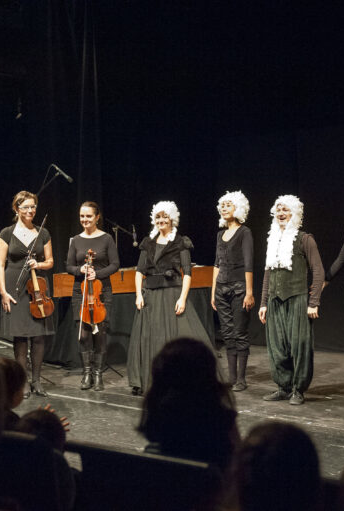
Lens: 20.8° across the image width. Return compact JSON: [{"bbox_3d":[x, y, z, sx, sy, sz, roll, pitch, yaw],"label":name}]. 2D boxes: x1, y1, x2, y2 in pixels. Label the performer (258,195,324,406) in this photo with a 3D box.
[{"bbox_3d":[0.976,0.347,7.600,0.530,1.682,0.380,0,1,33],"label":"performer"}]

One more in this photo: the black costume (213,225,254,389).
[{"bbox_3d":[0.536,0.453,8.170,0.400,1.446,0.280,0,1,32],"label":"black costume"}]

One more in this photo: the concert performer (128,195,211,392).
[{"bbox_3d":[-0.013,0.358,8.050,0.740,1.660,0.620,0,1,20],"label":"concert performer"}]

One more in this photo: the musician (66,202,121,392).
[{"bbox_3d":[-0.702,0.351,8.280,0.470,1.674,0.360,0,1,3],"label":"musician"}]

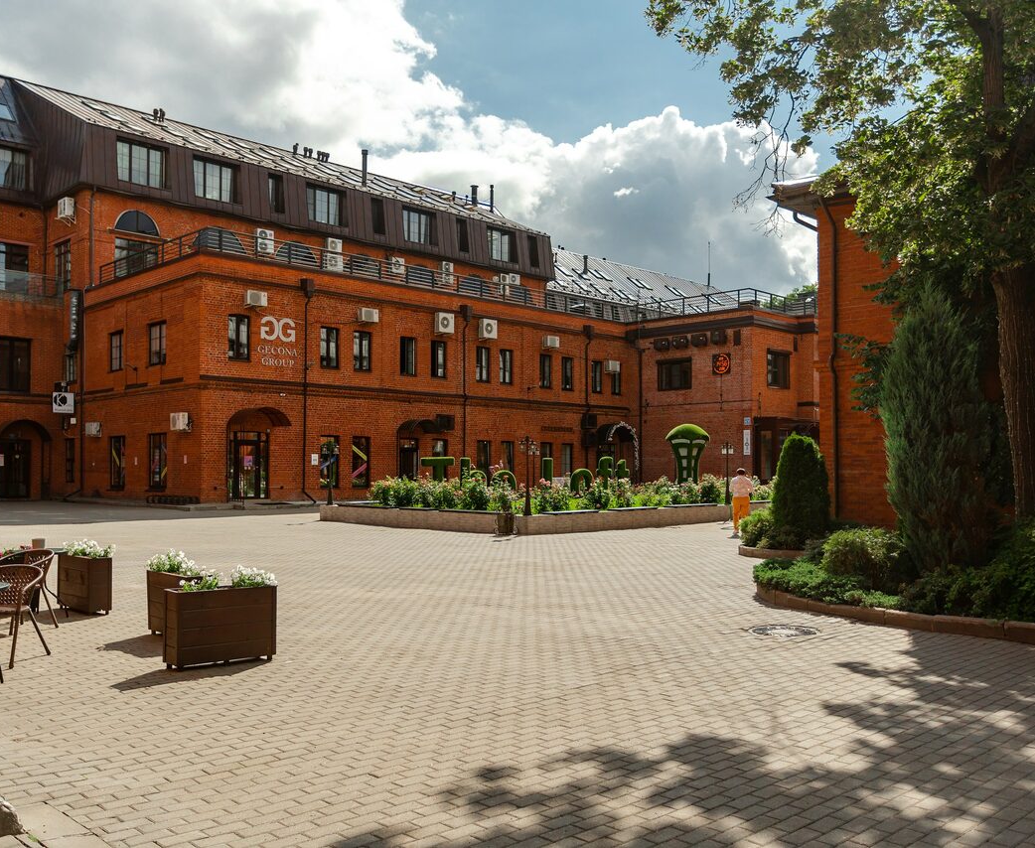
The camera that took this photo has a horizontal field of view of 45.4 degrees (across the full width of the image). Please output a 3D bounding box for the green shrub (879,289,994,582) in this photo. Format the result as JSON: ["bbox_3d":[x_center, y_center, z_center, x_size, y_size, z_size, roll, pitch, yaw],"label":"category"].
[{"bbox_3d":[5.376,0.133,15.800,1.360,3.800,1.360,0,-2,0],"label":"green shrub"}]

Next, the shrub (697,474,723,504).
[{"bbox_3d":[5.784,1.988,37.200,0.780,0.970,0.780,0,-2,0],"label":"shrub"}]

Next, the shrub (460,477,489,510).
[{"bbox_3d":[-1.100,1.850,32.200,0.780,0.920,0.780,0,-2,0],"label":"shrub"}]

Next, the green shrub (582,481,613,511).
[{"bbox_3d":[2.089,1.907,32.300,0.820,0.850,0.800,0,-2,0],"label":"green shrub"}]

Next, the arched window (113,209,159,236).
[{"bbox_3d":[-16.286,-8.578,52.853,0.200,1.120,2.250,-2,-3,39],"label":"arched window"}]

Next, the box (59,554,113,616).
[{"bbox_3d":[-4.708,1.734,13.450,0.270,0.600,0.820,2,-3,-41],"label":"box"}]

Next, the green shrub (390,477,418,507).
[{"bbox_3d":[-3.146,1.927,34.500,0.850,0.900,0.850,0,-2,0],"label":"green shrub"}]

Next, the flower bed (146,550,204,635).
[{"bbox_3d":[-3.210,1.679,11.912,0.380,0.770,0.970,2,-3,-38],"label":"flower bed"}]

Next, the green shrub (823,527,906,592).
[{"bbox_3d":[4.058,1.585,14.451,0.930,0.760,0.880,-1,-2,16],"label":"green shrub"}]

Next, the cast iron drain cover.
[{"bbox_3d":[2.555,2.004,11.844,0.700,0.050,0.720,0,-2,0],"label":"cast iron drain cover"}]

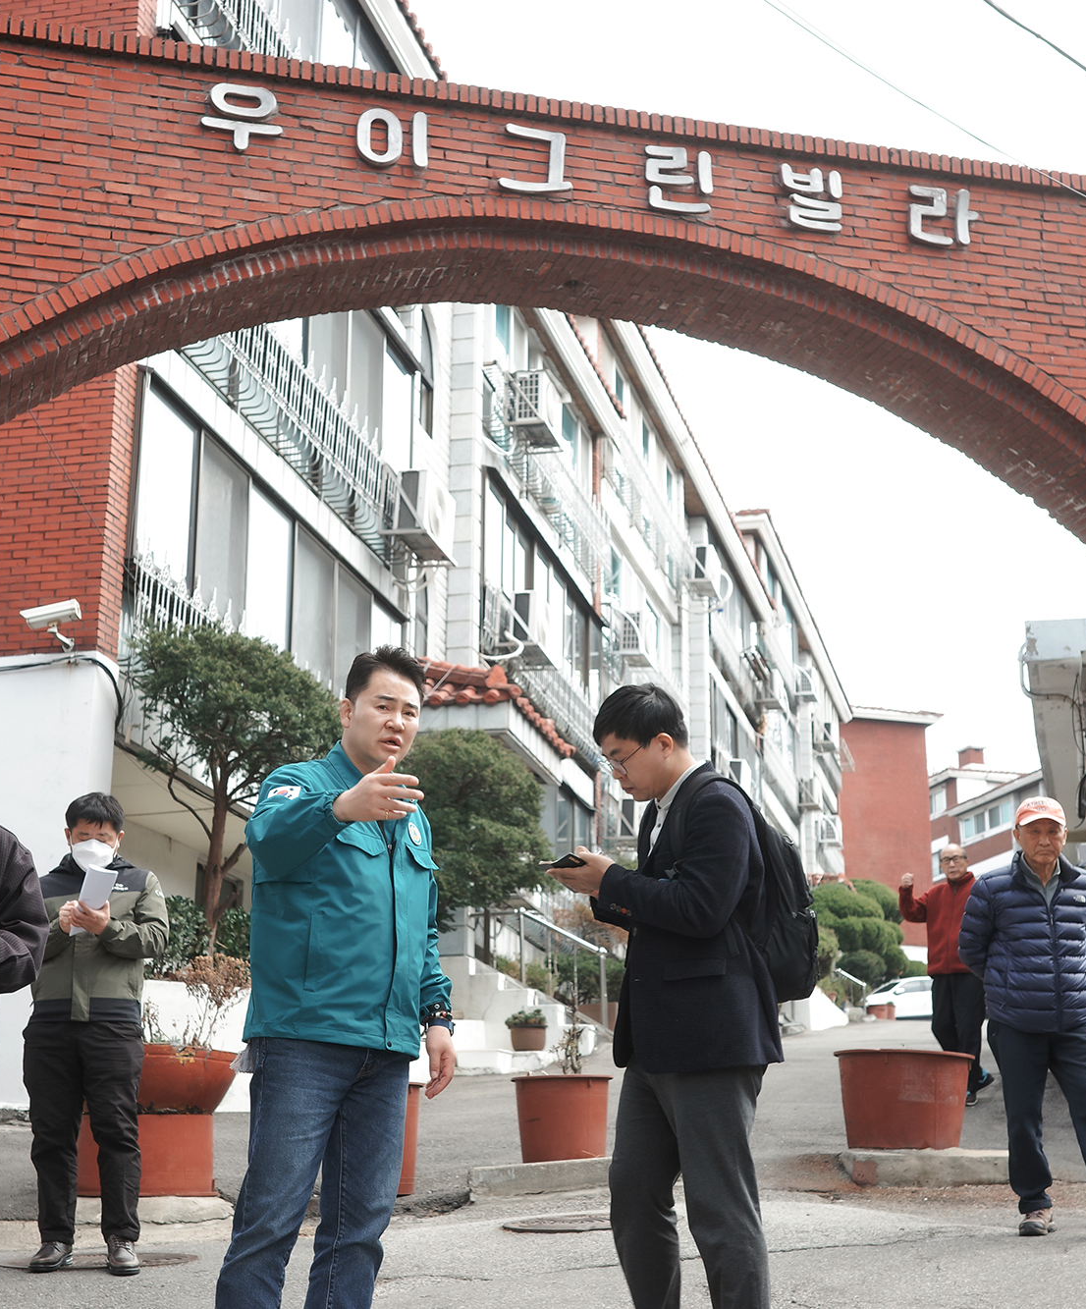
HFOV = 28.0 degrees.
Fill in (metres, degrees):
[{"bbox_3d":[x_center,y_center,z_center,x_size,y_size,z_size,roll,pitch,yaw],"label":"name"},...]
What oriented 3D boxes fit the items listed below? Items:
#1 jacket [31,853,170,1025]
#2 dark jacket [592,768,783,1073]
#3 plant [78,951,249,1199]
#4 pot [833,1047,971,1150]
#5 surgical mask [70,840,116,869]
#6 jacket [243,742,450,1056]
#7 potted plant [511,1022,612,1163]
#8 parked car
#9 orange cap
[{"bbox_3d":[-1.614,1.026,7.850,0.560,0.640,0.360,1,-15,-2],"label":"jacket"},{"bbox_3d":[0.307,0.555,4.620,0.370,0.642,0.470,4,-15,-15],"label":"dark jacket"},{"bbox_3d":[-1.934,2.104,10.850,0.900,1.190,0.900,0,-15,0],"label":"plant"},{"bbox_3d":[1.855,2.298,11.250,0.725,0.489,0.725,0,-14,0],"label":"pot"},{"bbox_3d":[-1.550,0.695,7.520,0.145,0.120,0.090,3,3,-11],"label":"surgical mask"},{"bbox_3d":[-0.396,0.518,4.470,0.510,0.650,0.380,13,-20,-38],"label":"jacket"},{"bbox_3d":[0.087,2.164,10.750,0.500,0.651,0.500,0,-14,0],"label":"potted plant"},{"bbox_3d":[12.242,10.891,69.000,4.400,1.500,1.780,6,-16,-20],"label":"parked car"},{"bbox_3d":[1.934,0.615,8.470,0.190,0.125,0.260,-1,-15,4],"label":"orange cap"}]

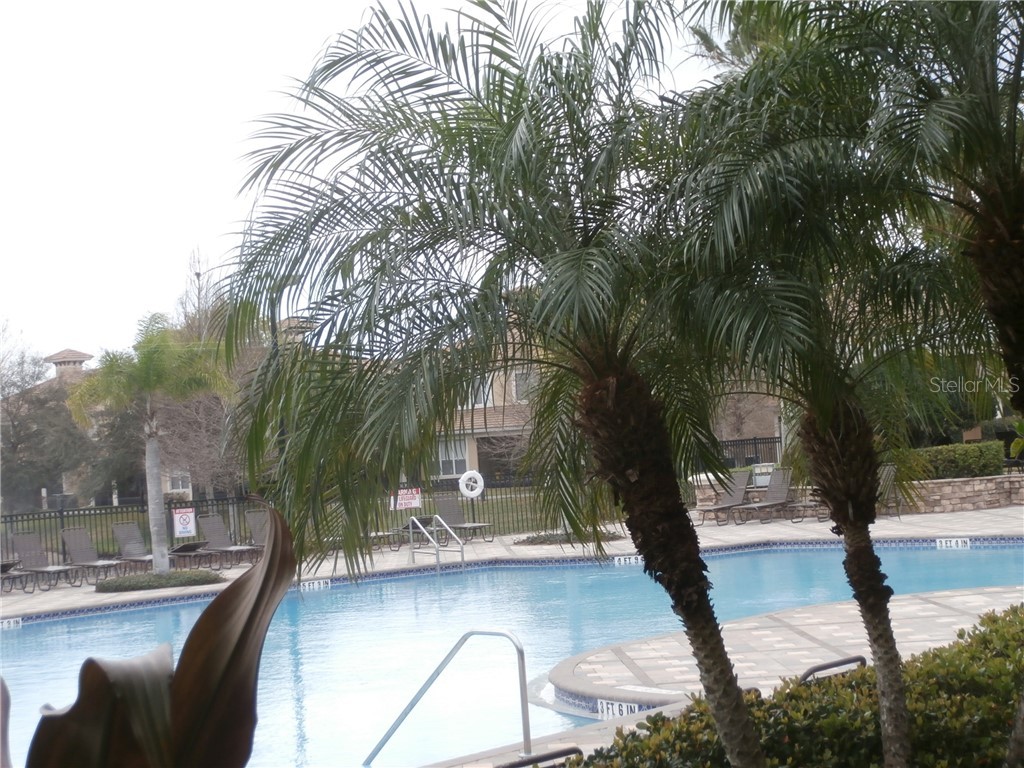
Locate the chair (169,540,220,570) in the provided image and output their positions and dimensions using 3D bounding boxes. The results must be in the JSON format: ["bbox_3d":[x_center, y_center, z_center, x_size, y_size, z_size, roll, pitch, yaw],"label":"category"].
[{"bbox_3d":[-5.827,3.164,36.800,0.650,0.540,1.450,-2,-2,-44],"label":"chair"}]

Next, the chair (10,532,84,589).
[{"bbox_3d":[-7.937,3.002,34.300,0.650,0.970,1.450,-2,-2,-44],"label":"chair"}]

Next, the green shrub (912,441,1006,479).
[{"bbox_3d":[9.744,1.727,44.600,2.300,0.800,0.950,-3,-1,-22],"label":"green shrub"}]

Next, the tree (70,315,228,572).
[{"bbox_3d":[-6.361,1.095,35.300,2.800,4.650,2.800,-3,-1,0],"label":"tree"}]

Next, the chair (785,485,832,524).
[{"bbox_3d":[6.512,2.409,42.600,0.660,0.970,1.600,-4,-1,28],"label":"chair"}]

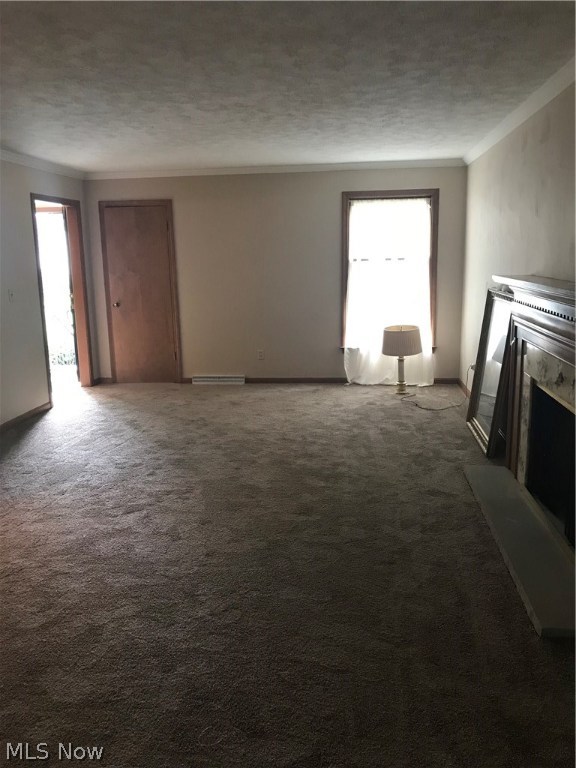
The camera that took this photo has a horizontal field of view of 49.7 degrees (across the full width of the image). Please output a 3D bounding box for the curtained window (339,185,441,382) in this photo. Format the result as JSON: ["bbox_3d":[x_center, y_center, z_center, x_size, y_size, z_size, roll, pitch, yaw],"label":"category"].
[{"bbox_3d":[1.126,-0.988,6.843,0.994,2.050,0.100,0,12,7],"label":"curtained window"}]

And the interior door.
[{"bbox_3d":[-1.703,-1.040,7.235,0.840,2.089,0.080,0,12,7],"label":"interior door"}]

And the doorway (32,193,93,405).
[{"bbox_3d":[-2.433,-0.900,6.659,0.150,2.103,1.013,0,12,7],"label":"doorway"}]

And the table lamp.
[{"bbox_3d":[1.208,-0.256,6.599,0.420,0.723,0.420,0,12,7],"label":"table lamp"}]

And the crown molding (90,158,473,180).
[{"bbox_3d":[-0.228,-2.323,6.725,4.245,0.090,0.080,0,12,7],"label":"crown molding"}]

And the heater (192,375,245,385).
[{"bbox_3d":[-0.814,-0.050,7.314,0.638,0.096,0.060,0,12,7],"label":"heater"}]

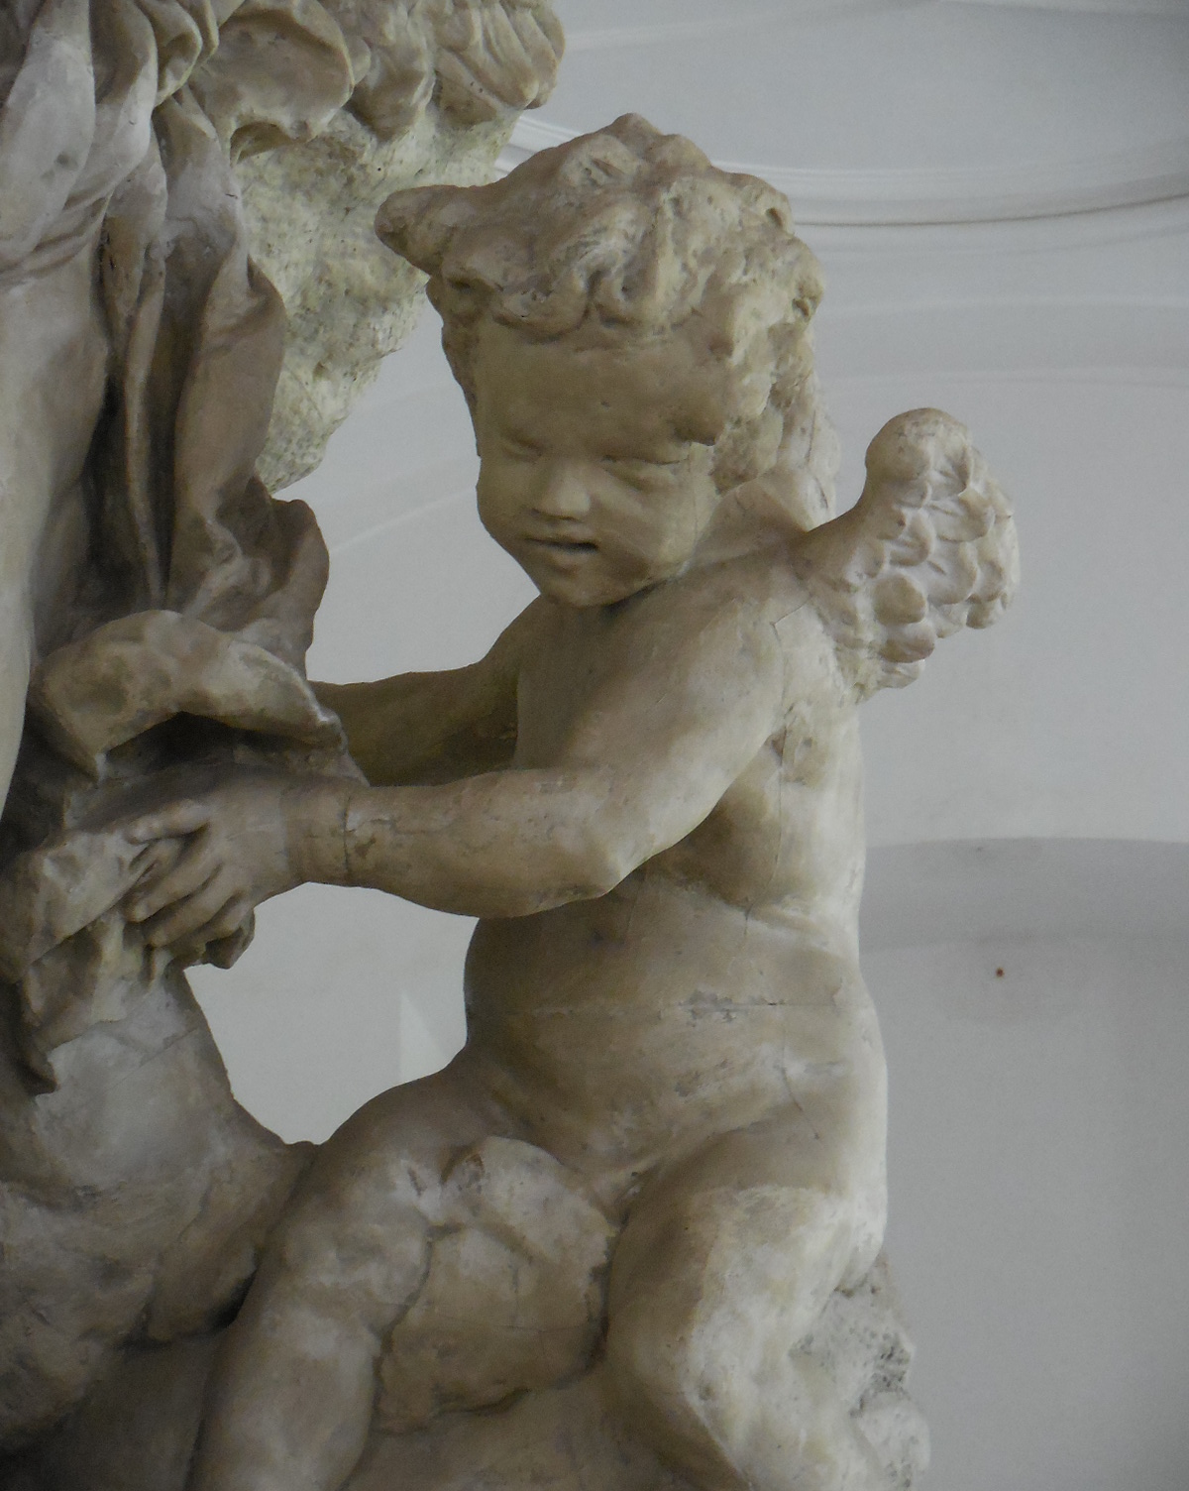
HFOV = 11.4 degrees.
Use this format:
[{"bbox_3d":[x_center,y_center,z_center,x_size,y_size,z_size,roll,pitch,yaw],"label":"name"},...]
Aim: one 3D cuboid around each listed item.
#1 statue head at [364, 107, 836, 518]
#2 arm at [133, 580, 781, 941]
[{"bbox_3d":[0.009,-0.229,3.500,0.245,0.275,0.270,10,13,23],"label":"statue head"},{"bbox_3d":[-0.080,0.015,3.420,0.375,0.200,0.150,1,-9,-8],"label":"arm"}]

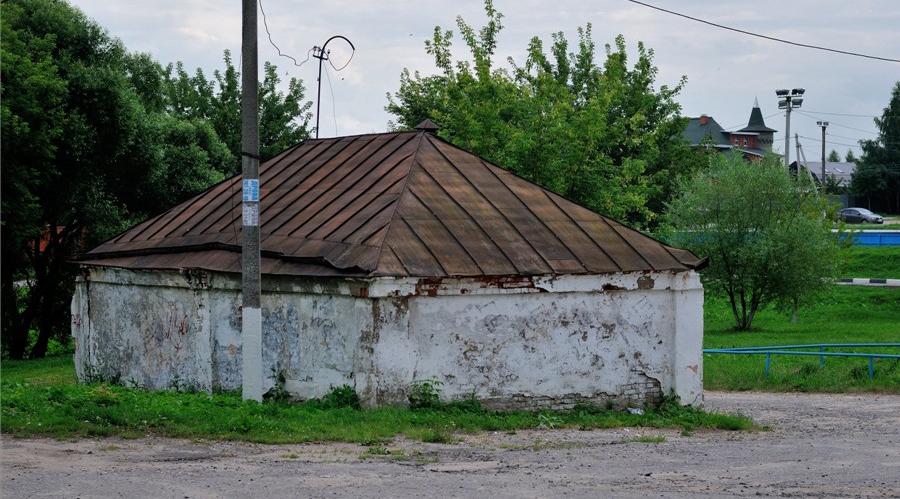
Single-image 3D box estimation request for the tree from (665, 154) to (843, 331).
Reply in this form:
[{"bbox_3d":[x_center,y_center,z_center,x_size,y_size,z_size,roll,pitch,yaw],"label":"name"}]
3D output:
[{"bbox_3d":[8.593,-0.198,53.000,4.950,5.000,4.700,0,1,0],"label":"tree"}]

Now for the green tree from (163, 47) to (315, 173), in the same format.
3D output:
[{"bbox_3d":[-6.447,-1.883,56.000,5.000,8.200,5.000,0,1,0],"label":"green tree"}]

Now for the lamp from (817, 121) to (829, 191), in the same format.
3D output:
[{"bbox_3d":[32.833,-5.994,165.000,1.050,10.400,0.700,0,1,12],"label":"lamp"}]

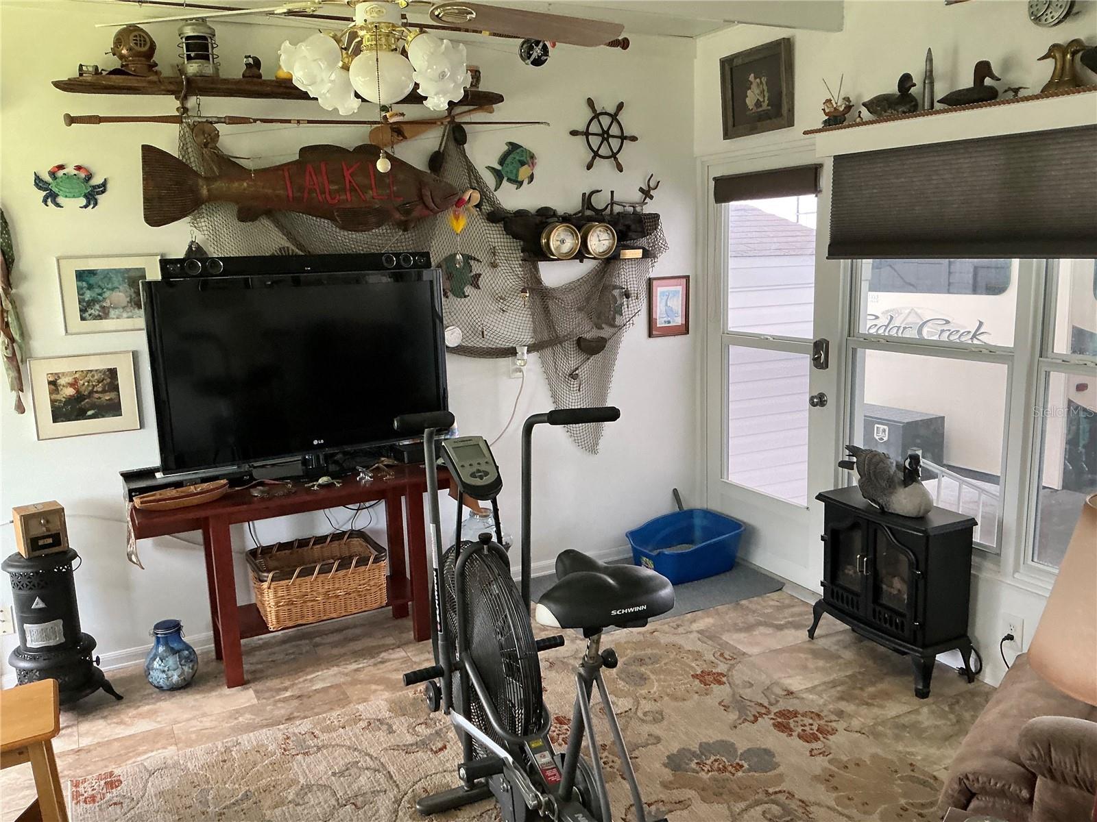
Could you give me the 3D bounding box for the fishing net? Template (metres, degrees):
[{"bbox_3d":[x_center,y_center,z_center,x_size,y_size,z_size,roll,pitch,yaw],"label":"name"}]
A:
[{"bbox_3d":[-0.382,-0.452,3.969,2.239,1.542,0.140,-7,12,-27],"label":"fishing net"}]

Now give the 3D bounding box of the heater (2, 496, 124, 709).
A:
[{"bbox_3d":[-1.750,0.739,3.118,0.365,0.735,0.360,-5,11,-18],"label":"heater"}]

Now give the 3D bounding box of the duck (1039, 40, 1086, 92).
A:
[{"bbox_3d":[1.567,-1.046,2.708,0.070,0.148,0.154,-7,12,-27],"label":"duck"}]

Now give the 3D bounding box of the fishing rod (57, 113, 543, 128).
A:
[{"bbox_3d":[-0.848,-1.154,3.557,1.939,0.042,0.040,-9,13,-27],"label":"fishing rod"}]

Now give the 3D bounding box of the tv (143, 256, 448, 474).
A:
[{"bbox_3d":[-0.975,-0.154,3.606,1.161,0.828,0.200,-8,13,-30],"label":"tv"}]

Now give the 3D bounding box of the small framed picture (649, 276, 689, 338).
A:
[{"bbox_3d":[0.628,-0.544,4.596,0.254,0.311,0.020,-7,12,-28],"label":"small framed picture"}]

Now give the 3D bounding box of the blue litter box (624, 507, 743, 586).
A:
[{"bbox_3d":[0.663,0.683,4.443,0.502,0.237,0.386,-7,12,-28],"label":"blue litter box"}]

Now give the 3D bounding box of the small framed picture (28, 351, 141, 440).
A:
[{"bbox_3d":[-1.752,-0.060,3.365,0.349,0.306,0.020,-7,12,-28],"label":"small framed picture"}]

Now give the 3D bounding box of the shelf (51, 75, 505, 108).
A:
[{"bbox_3d":[-0.962,-1.258,3.498,1.755,0.065,0.190,-8,12,-28],"label":"shelf"}]

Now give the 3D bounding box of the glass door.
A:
[{"bbox_3d":[1.039,-0.187,4.209,0.050,1.965,0.887,-7,12,-27],"label":"glass door"}]

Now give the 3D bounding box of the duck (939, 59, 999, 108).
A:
[{"bbox_3d":[1.417,-1.095,2.986,0.090,0.149,0.238,-7,12,-27],"label":"duck"}]

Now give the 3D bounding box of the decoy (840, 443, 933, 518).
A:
[{"bbox_3d":[1.264,0.239,3.333,0.200,0.208,0.460,-5,11,-16],"label":"decoy"}]

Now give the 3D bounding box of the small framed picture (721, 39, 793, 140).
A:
[{"bbox_3d":[0.951,-1.465,4.080,0.036,0.377,0.435,-7,12,-28],"label":"small framed picture"}]

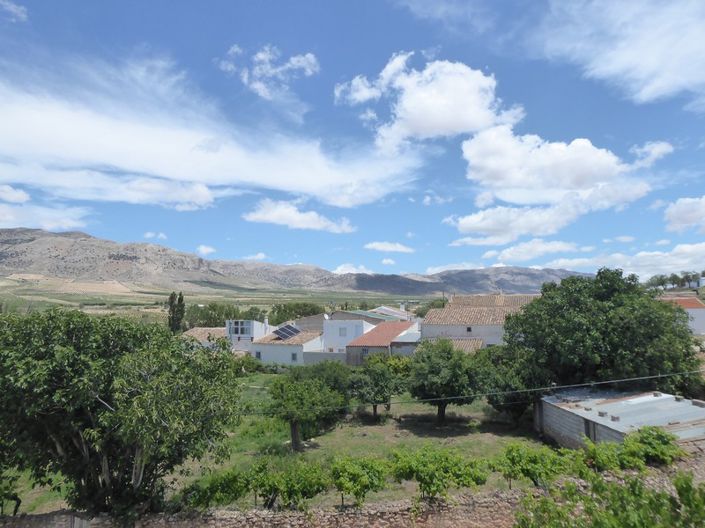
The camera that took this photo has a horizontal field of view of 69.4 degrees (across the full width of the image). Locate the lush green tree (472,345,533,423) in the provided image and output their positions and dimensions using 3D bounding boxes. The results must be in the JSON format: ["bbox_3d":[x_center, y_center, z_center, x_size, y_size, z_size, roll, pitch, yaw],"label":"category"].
[{"bbox_3d":[8.011,6.340,27.000,3.400,4.140,3.400,0,-2,0],"label":"lush green tree"}]

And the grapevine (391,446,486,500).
[{"bbox_3d":[3.120,7.520,18.400,3.300,1.750,1.700,1,-3,-12],"label":"grapevine"}]

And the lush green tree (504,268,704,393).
[{"bbox_3d":[17.244,5.246,35.818,12.600,9.800,11.800,0,-2,0],"label":"lush green tree"}]

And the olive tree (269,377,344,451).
[{"bbox_3d":[-2.558,8.196,27.693,4.100,3.850,3.900,0,-2,0],"label":"olive tree"}]

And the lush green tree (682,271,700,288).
[{"bbox_3d":[93.260,4.264,140.000,5.000,4.950,5.000,0,-2,0],"label":"lush green tree"}]

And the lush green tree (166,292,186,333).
[{"bbox_3d":[-46.552,12.578,134.603,4.700,11.100,4.200,0,-2,0],"label":"lush green tree"}]

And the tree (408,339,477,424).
[{"bbox_3d":[4.687,6.119,26.500,3.550,4.480,3.500,0,-2,0],"label":"tree"}]

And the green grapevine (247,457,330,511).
[{"bbox_3d":[-2.560,8.952,20.356,3.100,1.950,2.100,0,-2,0],"label":"green grapevine"}]

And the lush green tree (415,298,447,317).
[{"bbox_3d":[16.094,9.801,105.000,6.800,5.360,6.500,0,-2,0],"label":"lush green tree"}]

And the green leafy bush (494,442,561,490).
[{"bbox_3d":[7.688,8.957,22.358,2.900,1.900,2.100,0,-2,0],"label":"green leafy bush"}]

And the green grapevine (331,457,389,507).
[{"bbox_3d":[0.244,8.939,20.657,2.200,1.900,2.000,0,-2,0],"label":"green grapevine"}]

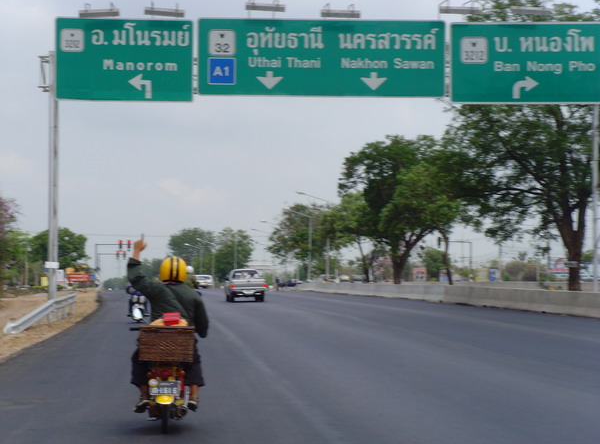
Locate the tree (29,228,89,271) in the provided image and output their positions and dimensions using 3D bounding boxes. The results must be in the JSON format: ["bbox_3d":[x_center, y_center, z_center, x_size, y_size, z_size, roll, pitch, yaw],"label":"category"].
[{"bbox_3d":[-29.942,4.482,205.000,7.300,7.500,7.300,0,-2,-6],"label":"tree"}]

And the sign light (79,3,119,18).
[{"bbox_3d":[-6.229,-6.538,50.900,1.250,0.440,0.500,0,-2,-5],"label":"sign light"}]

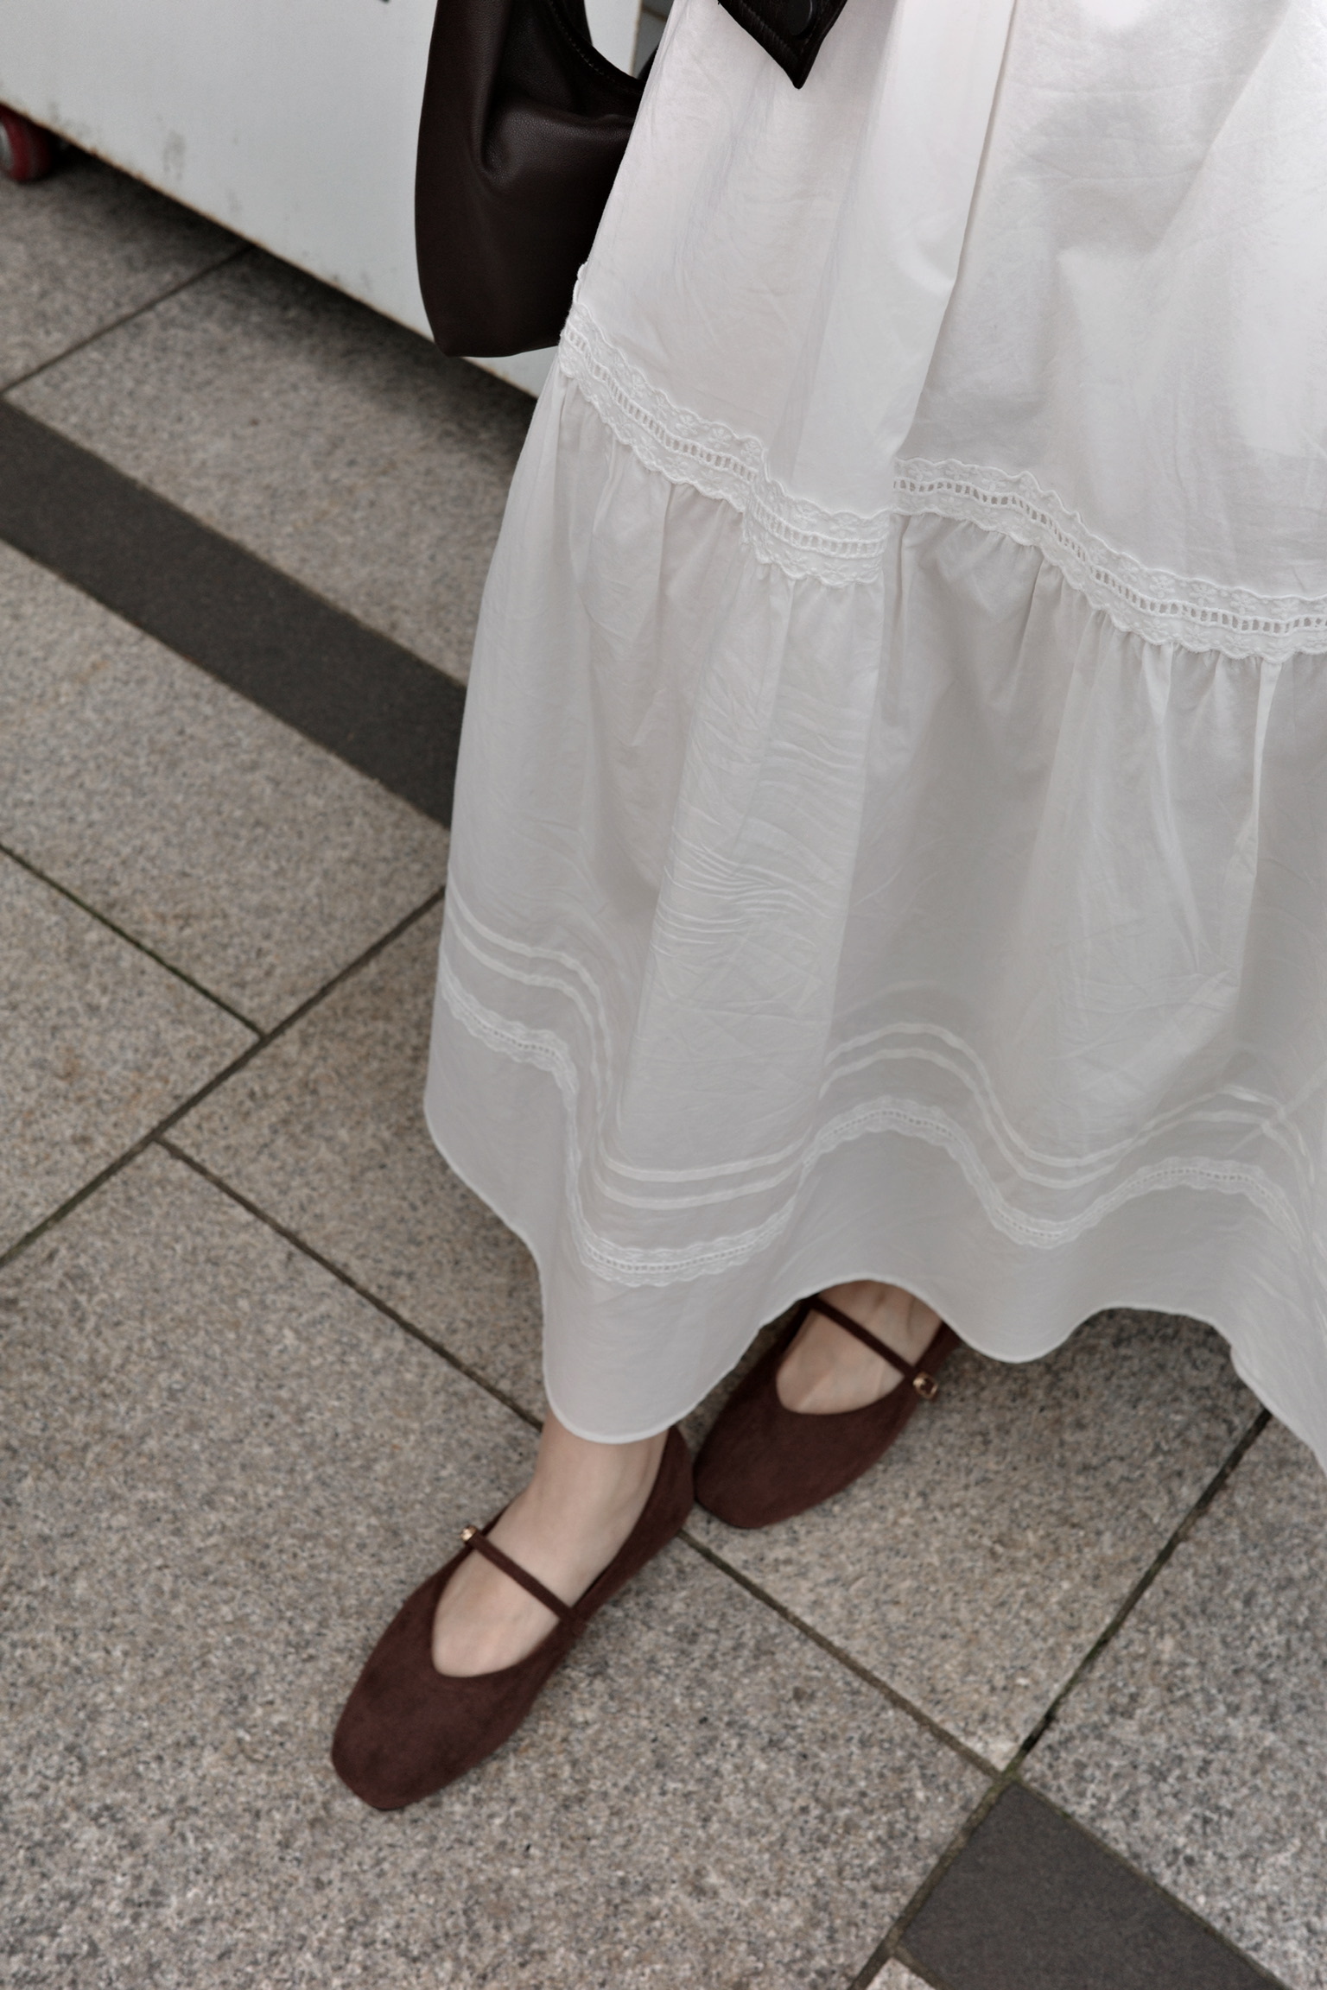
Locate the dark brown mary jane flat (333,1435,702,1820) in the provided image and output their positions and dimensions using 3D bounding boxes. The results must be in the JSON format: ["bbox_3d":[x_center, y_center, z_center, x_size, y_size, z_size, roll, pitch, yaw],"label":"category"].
[{"bbox_3d":[-0.072,0.298,1.101,0.084,0.067,0.239,37,58,24],"label":"dark brown mary jane flat"}]

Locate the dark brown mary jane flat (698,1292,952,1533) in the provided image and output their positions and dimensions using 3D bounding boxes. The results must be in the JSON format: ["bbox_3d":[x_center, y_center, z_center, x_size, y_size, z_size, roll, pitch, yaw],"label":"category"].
[{"bbox_3d":[0.107,0.192,1.195,0.084,0.067,0.239,36,58,24],"label":"dark brown mary jane flat"}]

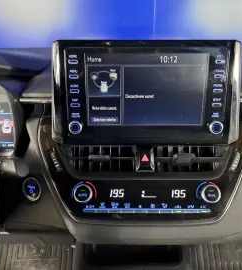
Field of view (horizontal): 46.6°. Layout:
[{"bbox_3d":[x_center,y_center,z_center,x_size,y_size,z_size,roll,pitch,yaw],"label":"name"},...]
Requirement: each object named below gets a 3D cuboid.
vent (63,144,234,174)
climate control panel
[{"bbox_3d":[0.043,0.038,0.450,0.259,0.045,0.040,0,-2,0],"label":"vent"},{"bbox_3d":[0.034,0.100,0.428,0.250,0.061,0.030,0,-6,0],"label":"climate control panel"}]

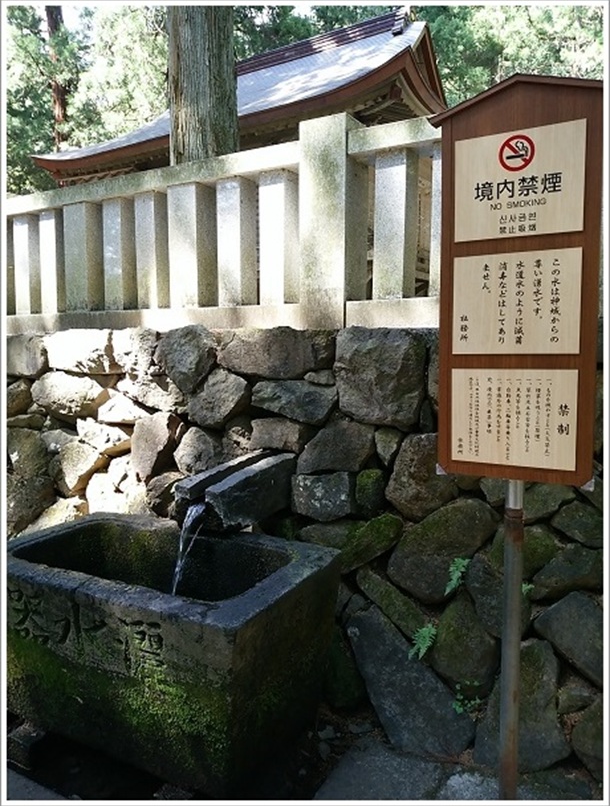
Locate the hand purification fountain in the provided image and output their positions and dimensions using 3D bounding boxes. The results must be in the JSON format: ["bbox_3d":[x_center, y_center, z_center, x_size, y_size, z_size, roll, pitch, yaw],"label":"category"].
[{"bbox_3d":[-0.586,0.710,2.424,1.335,0.925,0.865,3,5,27],"label":"hand purification fountain"}]

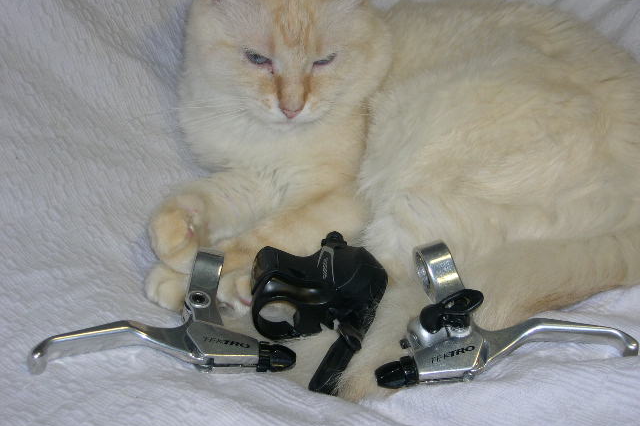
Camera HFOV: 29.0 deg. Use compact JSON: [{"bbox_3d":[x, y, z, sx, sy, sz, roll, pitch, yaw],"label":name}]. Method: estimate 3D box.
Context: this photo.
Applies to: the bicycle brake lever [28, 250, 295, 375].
[{"bbox_3d":[-0.092,0.059,0.725,0.152,0.033,0.068,0,50,0],"label":"bicycle brake lever"}]

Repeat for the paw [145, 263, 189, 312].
[{"bbox_3d":[-0.090,0.043,0.742,0.030,0.025,0.036,17,45,18],"label":"paw"}]

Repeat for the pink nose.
[{"bbox_3d":[-0.017,-0.059,0.735,0.013,0.009,0.008,0,18,0],"label":"pink nose"}]

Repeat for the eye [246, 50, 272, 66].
[{"bbox_3d":[-0.037,-0.094,0.752,0.017,0.010,0.009,0,18,0],"label":"eye"}]

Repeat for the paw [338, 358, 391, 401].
[{"bbox_3d":[0.024,0.093,0.695,0.030,0.023,0.036,14,44,15],"label":"paw"}]

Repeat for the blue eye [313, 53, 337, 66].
[{"bbox_3d":[0.003,-0.093,0.752,0.016,0.009,0.009,0,18,0],"label":"blue eye"}]

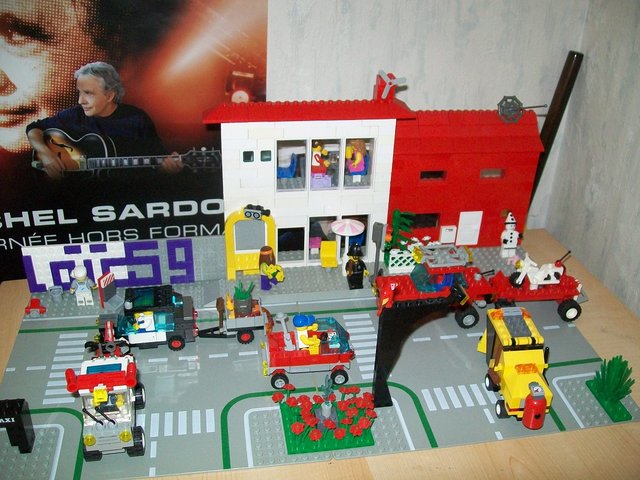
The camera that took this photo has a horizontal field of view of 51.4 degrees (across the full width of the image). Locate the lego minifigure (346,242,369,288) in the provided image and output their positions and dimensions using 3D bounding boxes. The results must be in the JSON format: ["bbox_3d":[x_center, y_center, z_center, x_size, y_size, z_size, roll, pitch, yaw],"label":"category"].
[{"bbox_3d":[0.037,0.026,0.639,0.024,0.046,0.014,-3,30,-9],"label":"lego minifigure"}]

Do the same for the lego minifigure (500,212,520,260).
[{"bbox_3d":[0.202,-0.005,0.700,0.024,0.052,0.013,3,29,2],"label":"lego minifigure"}]

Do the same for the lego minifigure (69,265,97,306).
[{"bbox_3d":[-0.220,0.042,0.619,0.025,0.042,0.013,-3,30,-9],"label":"lego minifigure"}]

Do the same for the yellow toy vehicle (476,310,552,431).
[{"bbox_3d":[0.156,0.101,0.524,0.041,0.052,0.096,0,29,-4],"label":"yellow toy vehicle"}]

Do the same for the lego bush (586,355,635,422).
[{"bbox_3d":[0.232,0.112,0.527,0.033,0.044,0.047,-3,30,-9],"label":"lego bush"}]

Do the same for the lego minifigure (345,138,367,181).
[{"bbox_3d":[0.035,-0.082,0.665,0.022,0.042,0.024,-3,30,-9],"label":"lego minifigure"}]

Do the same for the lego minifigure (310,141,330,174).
[{"bbox_3d":[-0.001,-0.081,0.643,0.020,0.032,0.021,-3,30,-9],"label":"lego minifigure"}]

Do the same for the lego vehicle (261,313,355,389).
[{"bbox_3d":[-0.009,0.083,0.542,0.075,0.058,0.040,-2,29,-7],"label":"lego vehicle"}]

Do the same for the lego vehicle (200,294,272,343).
[{"bbox_3d":[-0.075,0.064,0.585,0.068,0.046,0.034,-5,30,-11],"label":"lego vehicle"}]

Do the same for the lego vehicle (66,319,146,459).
[{"bbox_3d":[-0.155,0.109,0.492,0.048,0.061,0.082,-5,31,-12],"label":"lego vehicle"}]

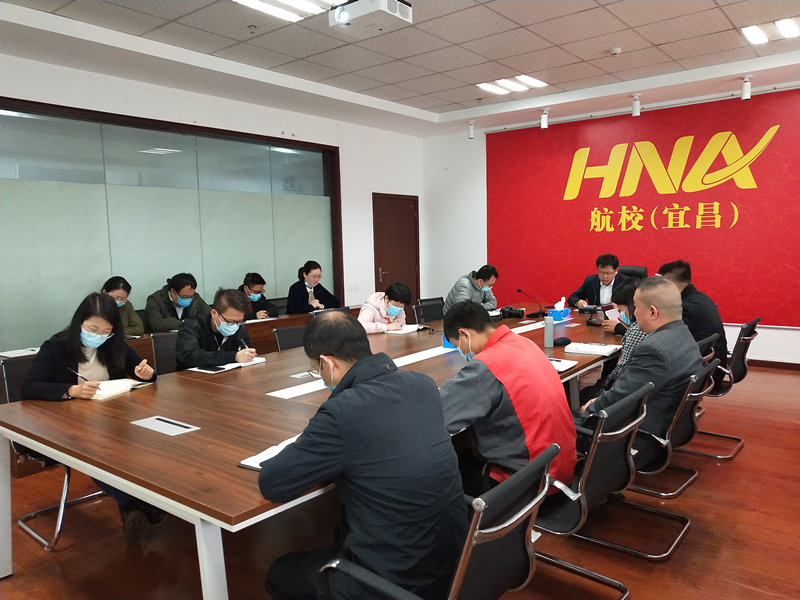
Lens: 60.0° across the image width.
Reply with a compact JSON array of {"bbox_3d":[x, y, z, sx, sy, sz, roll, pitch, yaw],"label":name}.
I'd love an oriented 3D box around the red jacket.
[{"bbox_3d":[0.381,0.414,2.676,0.580,0.600,0.530,2,6,40],"label":"red jacket"}]

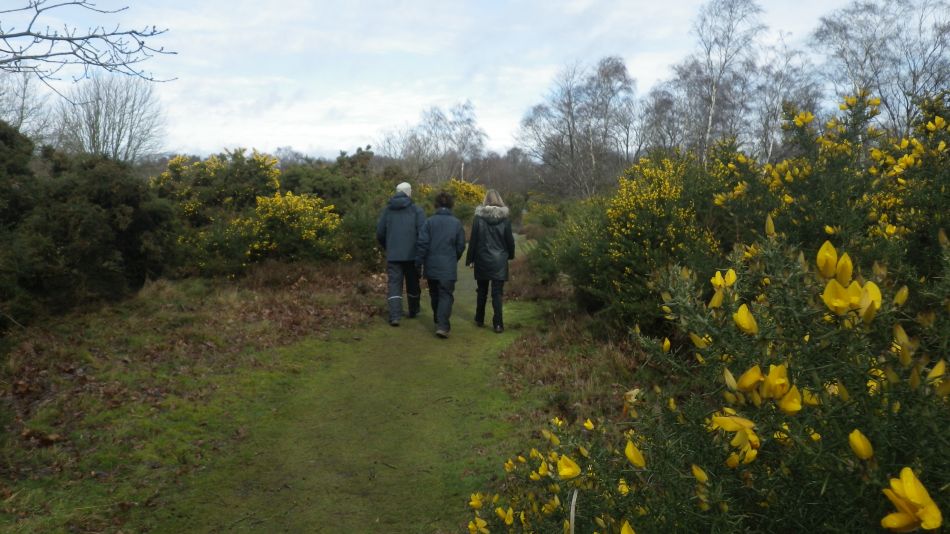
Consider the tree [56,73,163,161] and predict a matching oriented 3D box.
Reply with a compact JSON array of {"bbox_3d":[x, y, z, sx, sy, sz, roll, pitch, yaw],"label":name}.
[{"bbox_3d":[-18.140,-5.807,35.000,5.300,7.700,5.200,0,6,0],"label":"tree"}]

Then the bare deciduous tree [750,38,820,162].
[{"bbox_3d":[14.530,-6.200,33.000,3.300,9.000,3.200,0,6,0],"label":"bare deciduous tree"}]

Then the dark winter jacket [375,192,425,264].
[{"bbox_3d":[-0.905,-0.493,8.800,0.620,0.860,0.380,1,6,5],"label":"dark winter jacket"}]

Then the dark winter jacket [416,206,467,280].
[{"bbox_3d":[-0.394,-0.288,8.300,0.580,0.880,0.400,0,6,3],"label":"dark winter jacket"}]

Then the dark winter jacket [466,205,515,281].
[{"bbox_3d":[0.183,-0.296,8.350,0.560,0.880,0.360,0,6,2],"label":"dark winter jacket"}]

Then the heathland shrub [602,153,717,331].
[{"bbox_3d":[2.210,-0.292,8.400,1.500,2.050,1.450,0,6,0],"label":"heathland shrub"}]

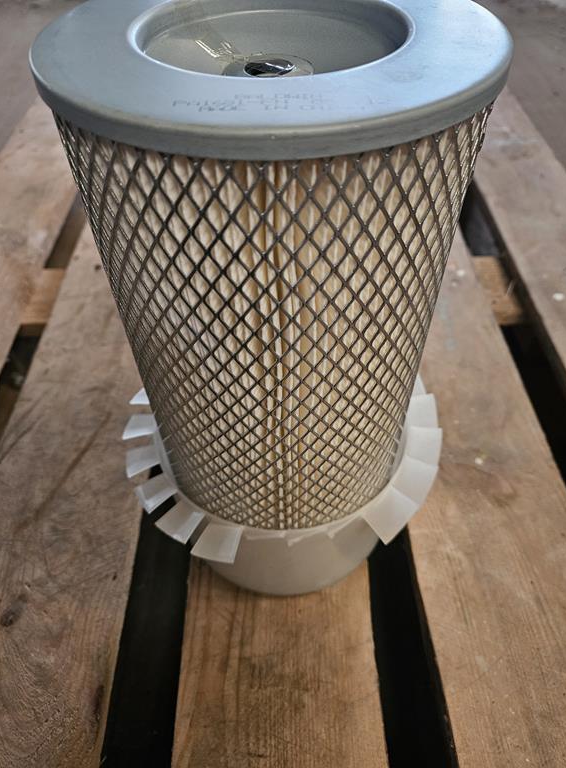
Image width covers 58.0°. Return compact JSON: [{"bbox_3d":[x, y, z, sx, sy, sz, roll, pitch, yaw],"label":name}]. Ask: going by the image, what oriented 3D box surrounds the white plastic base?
[{"bbox_3d":[0.000,0.039,0.286,0.157,0.086,0.157,0,51,1],"label":"white plastic base"}]

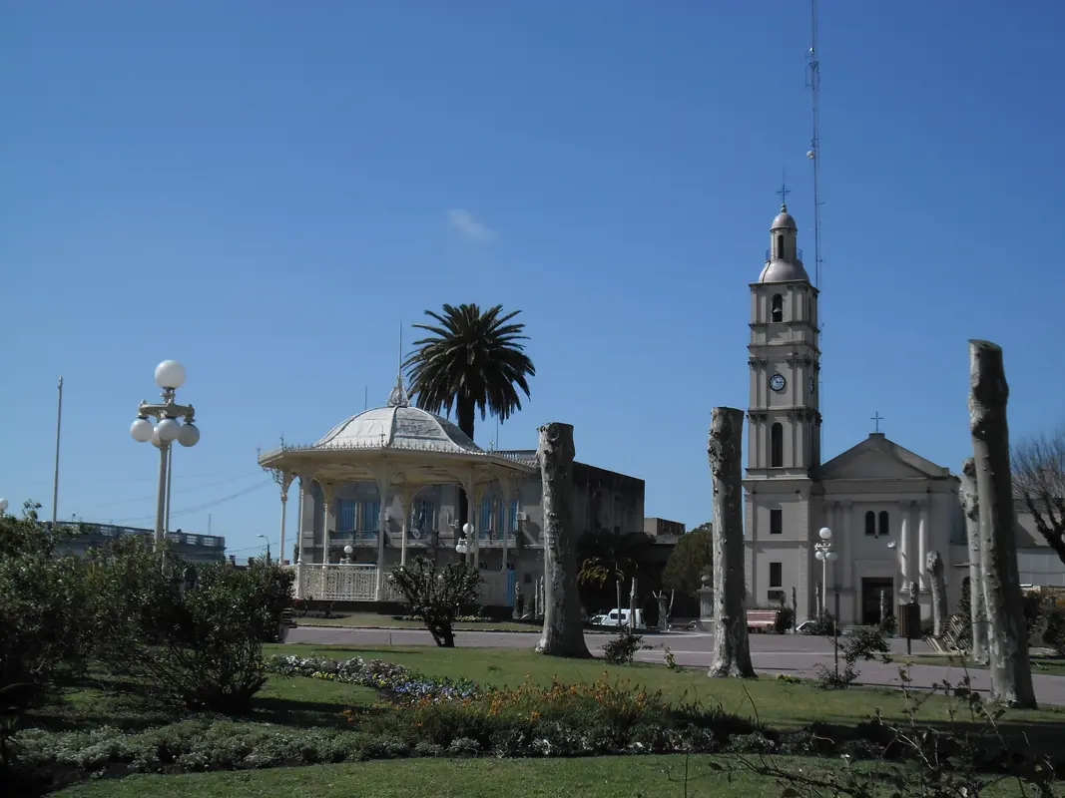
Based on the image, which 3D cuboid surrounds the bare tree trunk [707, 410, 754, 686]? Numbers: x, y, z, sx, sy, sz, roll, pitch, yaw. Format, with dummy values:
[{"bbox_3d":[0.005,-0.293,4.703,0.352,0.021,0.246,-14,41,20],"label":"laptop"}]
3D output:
[{"bbox_3d":[3.343,2.403,26.923,0.740,4.554,0.720,0,-7,7],"label":"bare tree trunk"}]

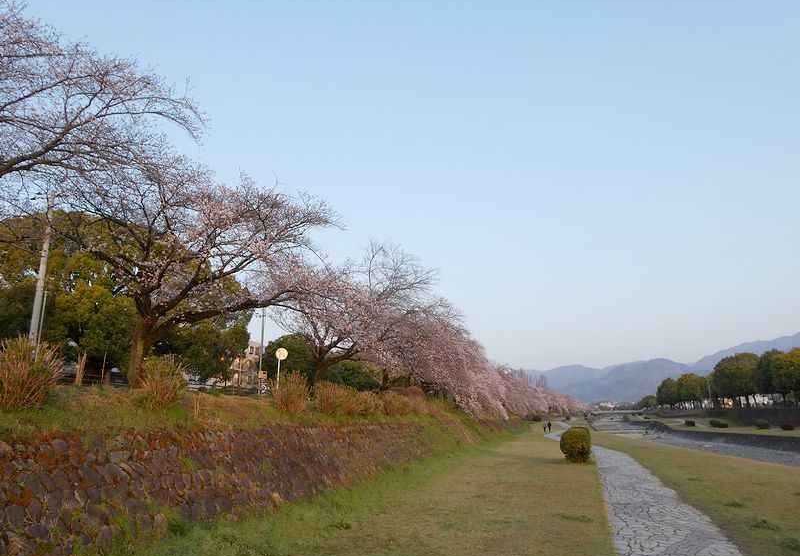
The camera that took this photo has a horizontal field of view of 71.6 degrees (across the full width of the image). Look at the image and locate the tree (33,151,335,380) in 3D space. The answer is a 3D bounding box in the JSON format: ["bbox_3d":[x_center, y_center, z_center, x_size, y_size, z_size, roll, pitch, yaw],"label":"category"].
[{"bbox_3d":[-6.054,-0.337,15.512,8.200,6.680,7.800,0,-14,0],"label":"tree"}]

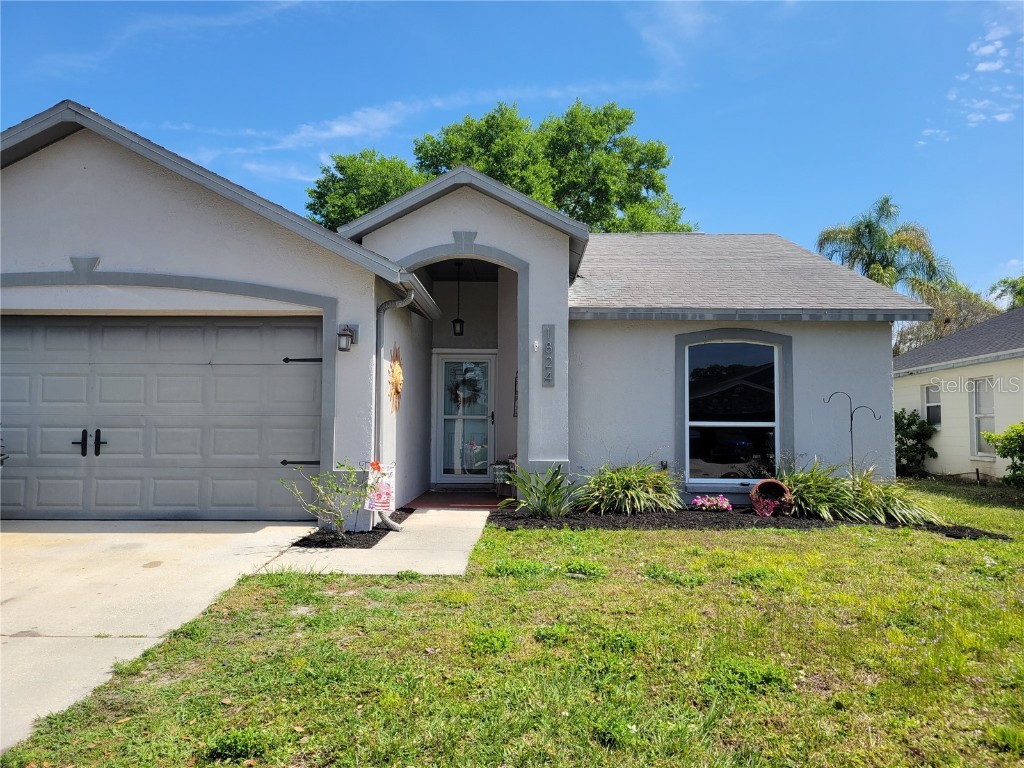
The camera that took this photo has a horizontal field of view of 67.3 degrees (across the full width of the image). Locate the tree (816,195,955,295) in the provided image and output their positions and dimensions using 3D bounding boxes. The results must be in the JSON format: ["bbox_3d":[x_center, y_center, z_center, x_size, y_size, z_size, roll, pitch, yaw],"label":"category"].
[{"bbox_3d":[13.144,-2.027,26.995,4.773,9.405,4.773,0,-3,1],"label":"tree"}]

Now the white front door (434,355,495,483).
[{"bbox_3d":[-0.732,0.534,12.001,0.935,1.991,0.080,0,-3,1],"label":"white front door"}]

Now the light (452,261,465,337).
[{"bbox_3d":[-0.751,-1.194,10.903,0.177,1.074,0.170,0,-3,1],"label":"light"}]

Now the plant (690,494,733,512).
[{"bbox_3d":[2.438,1.466,9.497,0.511,0.218,0.340,0,-3,1],"label":"plant"}]

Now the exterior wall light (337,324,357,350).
[{"bbox_3d":[-1.618,-0.450,7.554,0.160,0.270,0.220,0,-3,1],"label":"exterior wall light"}]

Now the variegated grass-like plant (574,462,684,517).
[{"bbox_3d":[1.385,1.269,9.423,1.231,0.636,1.000,0,-3,1],"label":"variegated grass-like plant"}]

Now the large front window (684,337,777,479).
[{"bbox_3d":[2.869,0.342,10.060,1.195,1.838,0.100,0,-3,1],"label":"large front window"}]

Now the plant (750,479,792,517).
[{"bbox_3d":[3.100,1.375,9.343,0.512,0.445,0.480,0,-3,1],"label":"plant"}]

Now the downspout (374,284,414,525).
[{"bbox_3d":[-1.180,0.243,7.676,0.387,2.435,0.200,0,-3,1],"label":"downspout"}]

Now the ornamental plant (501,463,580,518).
[{"bbox_3d":[0.304,1.227,8.989,0.908,0.637,0.850,0,-3,1],"label":"ornamental plant"}]

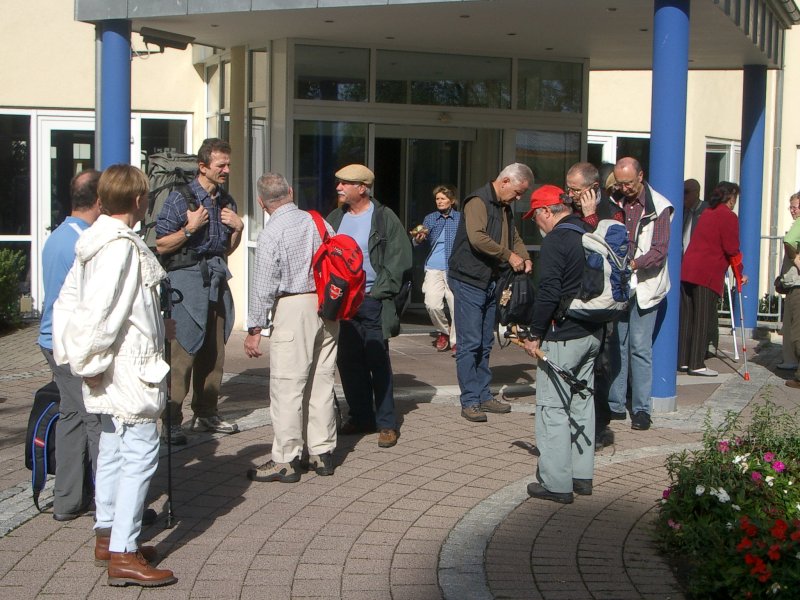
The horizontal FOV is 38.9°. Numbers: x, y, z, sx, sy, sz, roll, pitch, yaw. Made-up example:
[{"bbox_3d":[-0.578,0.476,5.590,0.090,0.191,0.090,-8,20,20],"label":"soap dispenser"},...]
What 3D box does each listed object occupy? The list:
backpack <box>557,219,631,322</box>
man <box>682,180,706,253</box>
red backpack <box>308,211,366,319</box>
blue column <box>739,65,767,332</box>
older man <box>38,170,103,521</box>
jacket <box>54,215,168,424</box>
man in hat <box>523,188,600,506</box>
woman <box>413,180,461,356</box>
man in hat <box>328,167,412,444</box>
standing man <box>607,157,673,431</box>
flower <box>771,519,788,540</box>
[{"bbox_3d":[1.012,-0.153,5.891,0.270,0.530,0.330,4,6,30],"label":"backpack"},{"bbox_3d":[2.939,-0.326,11.301,0.520,1.754,0.380,6,7,40],"label":"man"},{"bbox_3d":[-0.324,-0.175,5.920,0.240,0.510,0.300,5,6,37],"label":"red backpack"},{"bbox_3d":[4.067,-1.147,13.056,0.255,3.046,0.255,1,5,0],"label":"blue column"},{"bbox_3d":[-1.481,0.219,5.401,0.420,1.653,0.480,-3,7,-41],"label":"older man"},{"bbox_3d":[-1.159,0.070,4.551,0.460,0.820,0.550,0,5,-10],"label":"jacket"},{"bbox_3d":[0.851,0.228,5.931,0.430,1.647,0.480,4,6,30],"label":"man in hat"},{"bbox_3d":[0.386,-0.310,11.345,0.480,1.686,0.400,3,5,18],"label":"woman"},{"bbox_3d":[-0.191,0.013,7.323,0.550,1.766,0.400,3,6,25],"label":"man in hat"},{"bbox_3d":[1.619,-0.054,7.626,0.540,1.798,0.460,5,7,38],"label":"standing man"},{"bbox_3d":[1.412,0.854,4.212,0.070,0.075,0.060,2,5,11],"label":"flower"}]

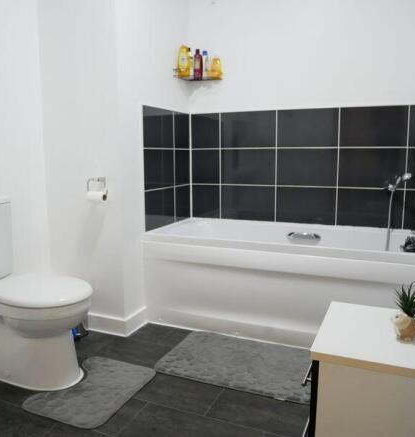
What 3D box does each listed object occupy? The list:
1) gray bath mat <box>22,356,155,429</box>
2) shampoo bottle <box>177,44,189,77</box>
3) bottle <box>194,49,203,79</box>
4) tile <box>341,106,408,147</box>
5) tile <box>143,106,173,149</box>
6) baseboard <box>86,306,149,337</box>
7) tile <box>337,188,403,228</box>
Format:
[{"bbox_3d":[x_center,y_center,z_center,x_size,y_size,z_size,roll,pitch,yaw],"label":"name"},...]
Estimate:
[{"bbox_3d":[-0.507,0.745,1.936,0.402,0.018,0.502,3,9,22],"label":"gray bath mat"},{"bbox_3d":[-0.163,-1.016,2.850,0.075,0.208,0.050,-1,8,-3],"label":"shampoo bottle"},{"bbox_3d":[-0.064,-1.054,2.987,0.056,0.200,0.042,2,9,17],"label":"bottle"},{"bbox_3d":[1.027,-0.562,2.708,0.400,0.249,0.010,3,9,22],"label":"tile"},{"bbox_3d":[-0.301,-0.558,2.731,0.010,0.244,0.397,3,9,22],"label":"tile"},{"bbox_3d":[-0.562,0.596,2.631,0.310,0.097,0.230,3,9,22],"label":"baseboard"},{"bbox_3d":[1.028,-0.066,2.777,0.399,0.245,0.010,3,9,22],"label":"tile"}]

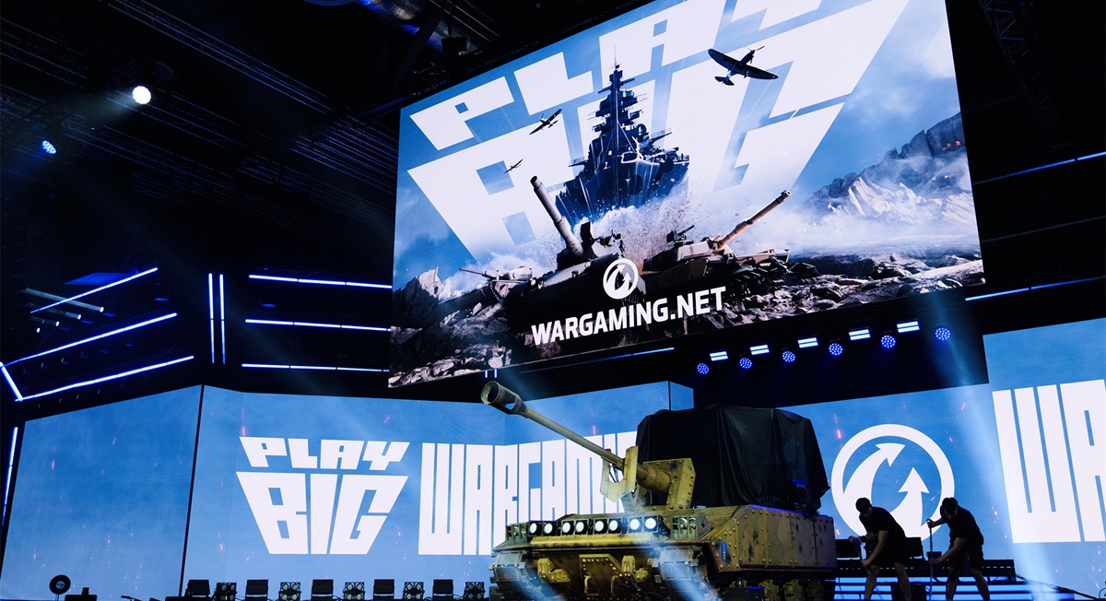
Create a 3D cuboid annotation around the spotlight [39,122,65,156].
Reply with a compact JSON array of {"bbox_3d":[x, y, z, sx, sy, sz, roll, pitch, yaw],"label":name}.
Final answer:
[{"bbox_3d":[-7.310,-2.354,13.000,0.310,0.410,0.280,-13,-21,36],"label":"spotlight"}]

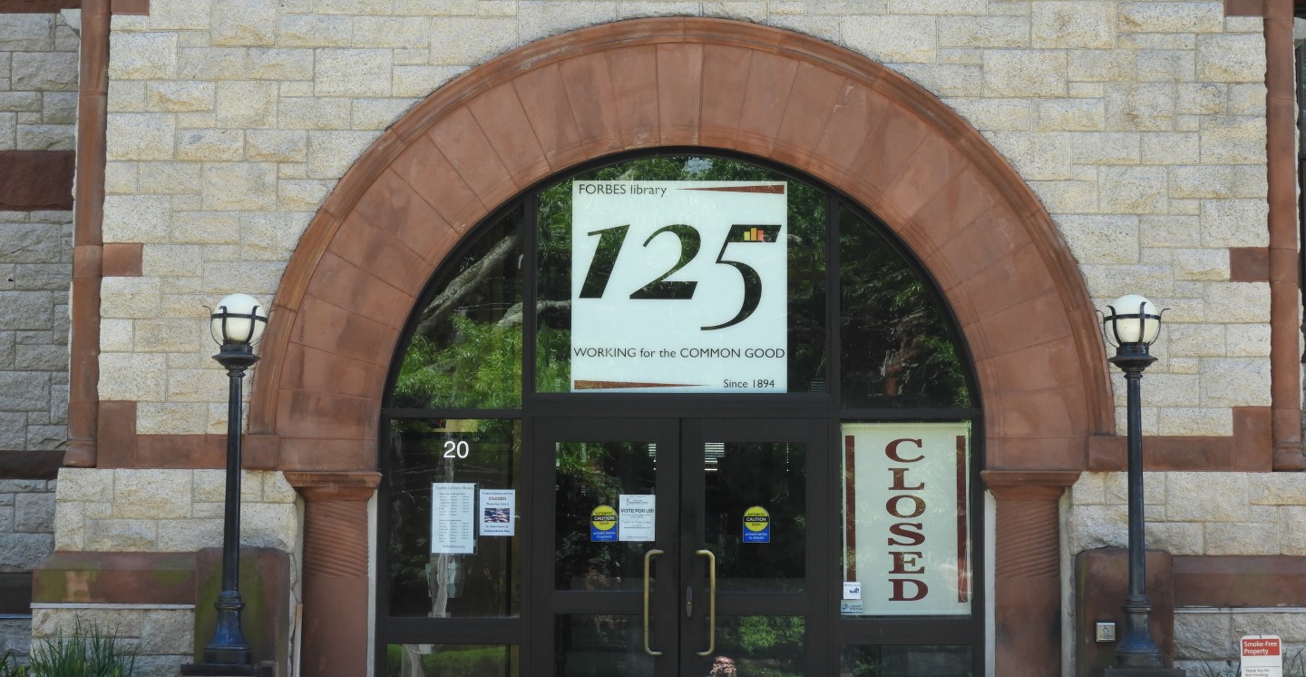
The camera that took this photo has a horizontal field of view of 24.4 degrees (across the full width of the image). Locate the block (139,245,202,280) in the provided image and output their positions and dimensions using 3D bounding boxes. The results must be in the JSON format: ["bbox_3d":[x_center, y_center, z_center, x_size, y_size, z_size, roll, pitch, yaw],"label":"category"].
[{"bbox_3d":[-2.892,-0.451,18.237,0.359,0.204,0.200,0,-7,0],"label":"block"}]

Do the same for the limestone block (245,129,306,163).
[{"bbox_3d":[-2.265,-1.145,18.195,0.362,0.211,0.200,0,-6,1],"label":"limestone block"}]

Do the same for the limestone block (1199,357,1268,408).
[{"bbox_3d":[3.452,0.266,17.969,0.400,0.282,0.200,0,-6,1],"label":"limestone block"}]

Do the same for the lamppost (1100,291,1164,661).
[{"bbox_3d":[2.761,0.821,17.287,0.397,2.165,0.395,0,-6,1],"label":"lamppost"}]

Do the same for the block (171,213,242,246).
[{"bbox_3d":[-2.687,-0.650,18.216,0.421,0.188,0.200,0,-6,1],"label":"block"}]

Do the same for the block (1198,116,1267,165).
[{"bbox_3d":[3.475,-1.175,18.125,0.402,0.303,0.160,0,-6,1],"label":"block"}]

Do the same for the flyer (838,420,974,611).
[{"bbox_3d":[1.534,1.094,18.308,0.782,1.181,0.010,0,-6,1],"label":"flyer"}]

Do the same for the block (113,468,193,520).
[{"bbox_3d":[-2.959,0.931,17.971,0.473,0.303,0.200,0,-6,1],"label":"block"}]

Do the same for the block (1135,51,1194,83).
[{"bbox_3d":[3.096,-1.632,18.340,0.357,0.201,0.200,0,-7,0],"label":"block"}]

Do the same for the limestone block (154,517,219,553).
[{"bbox_3d":[-2.713,1.165,17.843,0.439,0.204,0.160,0,-6,1],"label":"limestone block"}]

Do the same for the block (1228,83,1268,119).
[{"bbox_3d":[3.601,-1.425,18.405,0.241,0.214,0.250,0,-7,1],"label":"block"}]

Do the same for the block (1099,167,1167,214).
[{"bbox_3d":[2.870,-0.872,18.099,0.407,0.283,0.160,0,-6,1],"label":"block"}]

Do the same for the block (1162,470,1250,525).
[{"bbox_3d":[3.288,0.955,18.029,0.508,0.315,0.250,0,-7,1],"label":"block"}]

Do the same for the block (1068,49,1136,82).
[{"bbox_3d":[2.711,-1.634,18.342,0.407,0.198,0.200,0,-7,0],"label":"block"}]

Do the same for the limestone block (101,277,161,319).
[{"bbox_3d":[-3.116,-0.232,18.104,0.367,0.258,0.200,0,-6,1],"label":"limestone block"}]

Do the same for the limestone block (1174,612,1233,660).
[{"bbox_3d":[3.181,1.724,17.513,0.330,0.266,0.200,0,-6,1],"label":"limestone block"}]

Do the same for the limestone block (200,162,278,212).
[{"bbox_3d":[-2.509,-0.904,18.427,0.472,0.307,0.250,0,-7,1],"label":"limestone block"}]

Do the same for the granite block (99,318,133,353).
[{"bbox_3d":[-3.200,-0.009,18.081,0.201,0.202,0.200,0,-6,1],"label":"granite block"}]

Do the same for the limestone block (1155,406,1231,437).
[{"bbox_3d":[3.236,0.507,18.093,0.444,0.177,0.200,0,-7,0],"label":"limestone block"}]

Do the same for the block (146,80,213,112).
[{"bbox_3d":[-2.880,-1.460,18.497,0.411,0.196,0.250,0,-7,1],"label":"block"}]

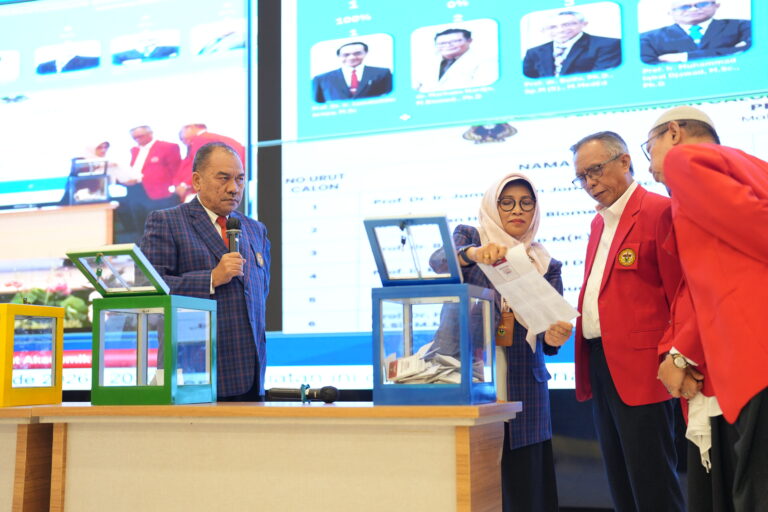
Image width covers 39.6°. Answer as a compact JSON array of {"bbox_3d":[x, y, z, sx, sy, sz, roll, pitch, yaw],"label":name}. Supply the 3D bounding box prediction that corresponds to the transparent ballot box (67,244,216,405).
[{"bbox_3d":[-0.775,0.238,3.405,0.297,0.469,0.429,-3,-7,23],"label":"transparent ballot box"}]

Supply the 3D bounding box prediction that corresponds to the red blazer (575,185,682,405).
[{"bbox_3d":[0.812,0.126,3.500,0.300,0.740,0.480,4,-8,-36],"label":"red blazer"}]

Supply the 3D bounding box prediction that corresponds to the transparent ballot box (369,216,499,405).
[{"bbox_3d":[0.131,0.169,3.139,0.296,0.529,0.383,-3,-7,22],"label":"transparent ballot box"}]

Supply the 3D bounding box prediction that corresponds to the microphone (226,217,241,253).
[{"bbox_3d":[-0.499,-0.015,3.550,0.053,0.230,0.053,3,-27,-30],"label":"microphone"}]

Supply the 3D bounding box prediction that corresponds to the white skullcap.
[{"bbox_3d":[0.862,-0.393,3.070,0.195,0.080,0.175,-4,-7,8],"label":"white skullcap"}]

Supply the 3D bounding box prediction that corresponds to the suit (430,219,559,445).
[{"bbox_3d":[0.376,0.263,3.530,0.460,0.750,0.350,0,-6,-3],"label":"suit"}]

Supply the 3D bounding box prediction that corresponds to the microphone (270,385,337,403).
[{"bbox_3d":[-0.238,0.410,3.150,0.215,0.055,0.055,-1,-6,6],"label":"microphone"}]

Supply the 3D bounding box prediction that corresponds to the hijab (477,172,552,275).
[{"bbox_3d":[0.432,-0.094,3.530,0.260,0.370,0.260,0,-6,-5],"label":"hijab"}]

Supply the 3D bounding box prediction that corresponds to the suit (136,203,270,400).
[{"bbox_3d":[-0.633,0.147,3.780,0.500,0.730,0.330,5,-9,-43],"label":"suit"}]

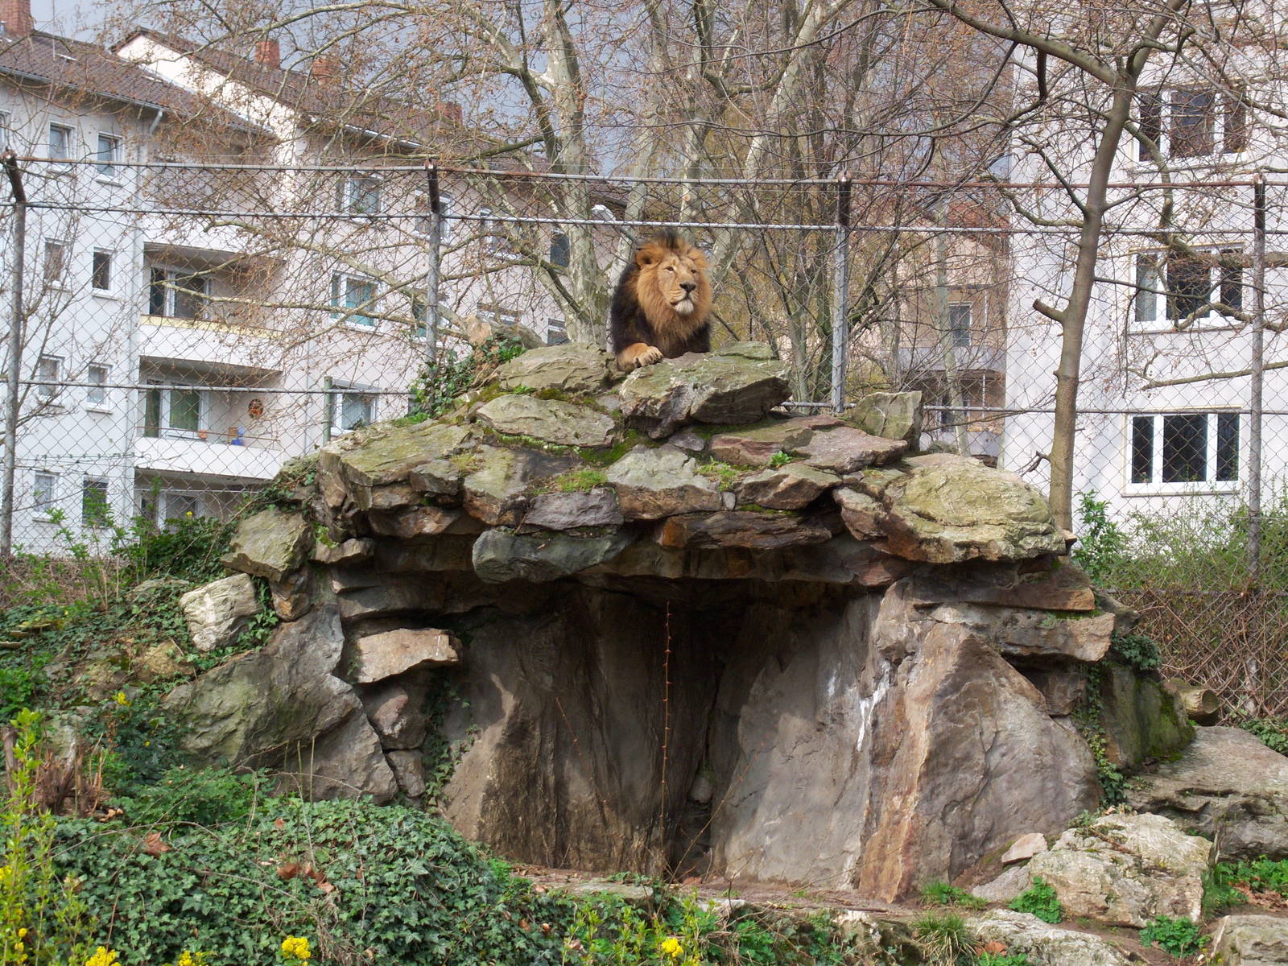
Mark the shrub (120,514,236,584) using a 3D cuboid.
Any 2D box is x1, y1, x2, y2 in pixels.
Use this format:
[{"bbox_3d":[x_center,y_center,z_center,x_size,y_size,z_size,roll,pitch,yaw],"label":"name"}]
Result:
[{"bbox_3d":[-2.495,0.353,21.500,0.620,0.390,0.500,1,-3,0],"label":"shrub"}]

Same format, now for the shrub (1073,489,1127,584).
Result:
[{"bbox_3d":[2.606,0.308,23.000,0.330,0.530,0.320,1,-3,0],"label":"shrub"}]

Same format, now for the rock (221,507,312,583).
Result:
[{"bbox_3d":[-1.932,0.320,20.600,0.460,0.380,0.420,1,-3,11],"label":"rock"}]

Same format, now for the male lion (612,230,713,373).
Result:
[{"bbox_3d":[0.080,-0.994,22.000,0.620,0.780,1.500,2,-3,-13],"label":"male lion"}]

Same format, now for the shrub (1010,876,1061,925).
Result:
[{"bbox_3d":[1.792,1.914,18.400,0.245,0.215,0.220,1,-3,0],"label":"shrub"}]

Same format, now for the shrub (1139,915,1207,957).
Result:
[{"bbox_3d":[2.345,2.008,17.800,0.300,0.190,0.260,1,-3,0],"label":"shrub"}]

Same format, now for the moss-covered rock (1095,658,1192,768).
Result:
[{"bbox_3d":[2.591,1.206,20.800,0.500,0.570,0.450,2,-3,-11],"label":"moss-covered rock"}]

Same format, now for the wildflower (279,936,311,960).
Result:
[{"bbox_3d":[-1.241,1.656,14.300,0.110,0.090,0.100,1,-3,0],"label":"wildflower"}]

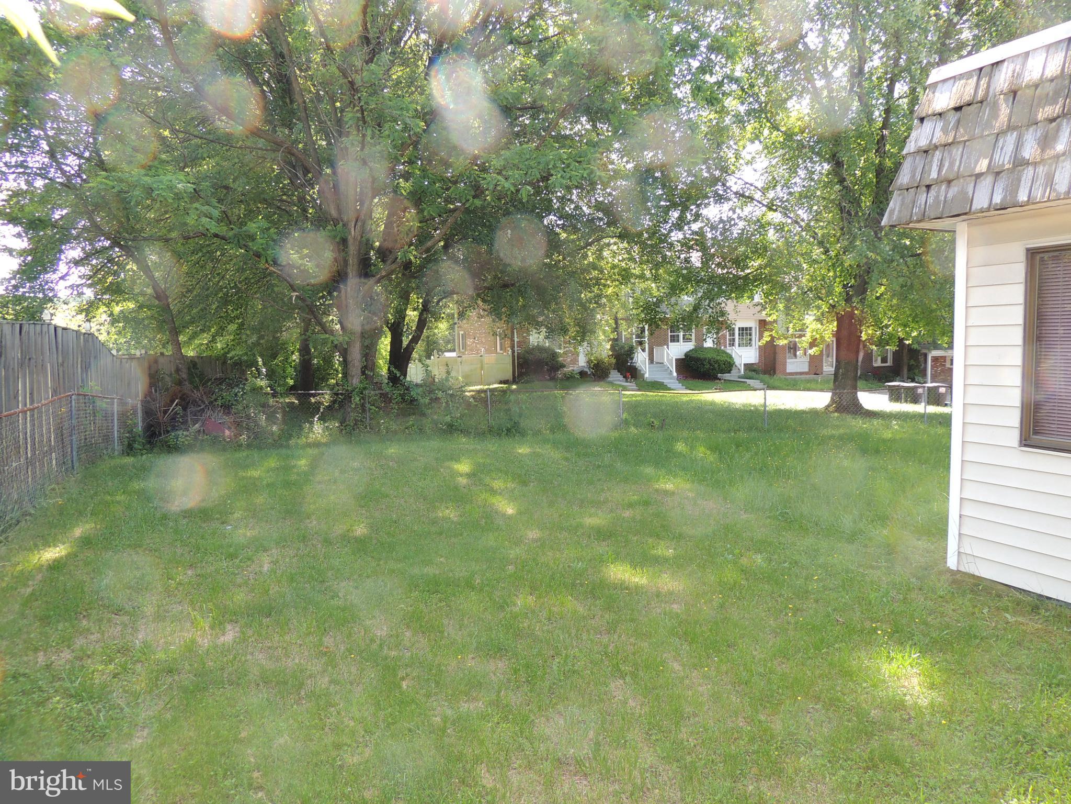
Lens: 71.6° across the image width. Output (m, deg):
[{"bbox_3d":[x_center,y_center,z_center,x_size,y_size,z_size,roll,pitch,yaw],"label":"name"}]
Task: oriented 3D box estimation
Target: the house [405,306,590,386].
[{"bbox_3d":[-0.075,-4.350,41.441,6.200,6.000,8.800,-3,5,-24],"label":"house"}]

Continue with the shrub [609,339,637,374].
[{"bbox_3d":[4.468,-2.288,37.949,1.327,1.760,1.250,-1,5,0],"label":"shrub"}]

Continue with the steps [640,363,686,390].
[{"bbox_3d":[6.465,-1.257,38.227,1.900,1.320,2.300,-3,5,-24],"label":"steps"}]

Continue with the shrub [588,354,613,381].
[{"bbox_3d":[3.242,-1.714,36.657,1.202,1.295,1.150,-1,5,0],"label":"shrub"}]

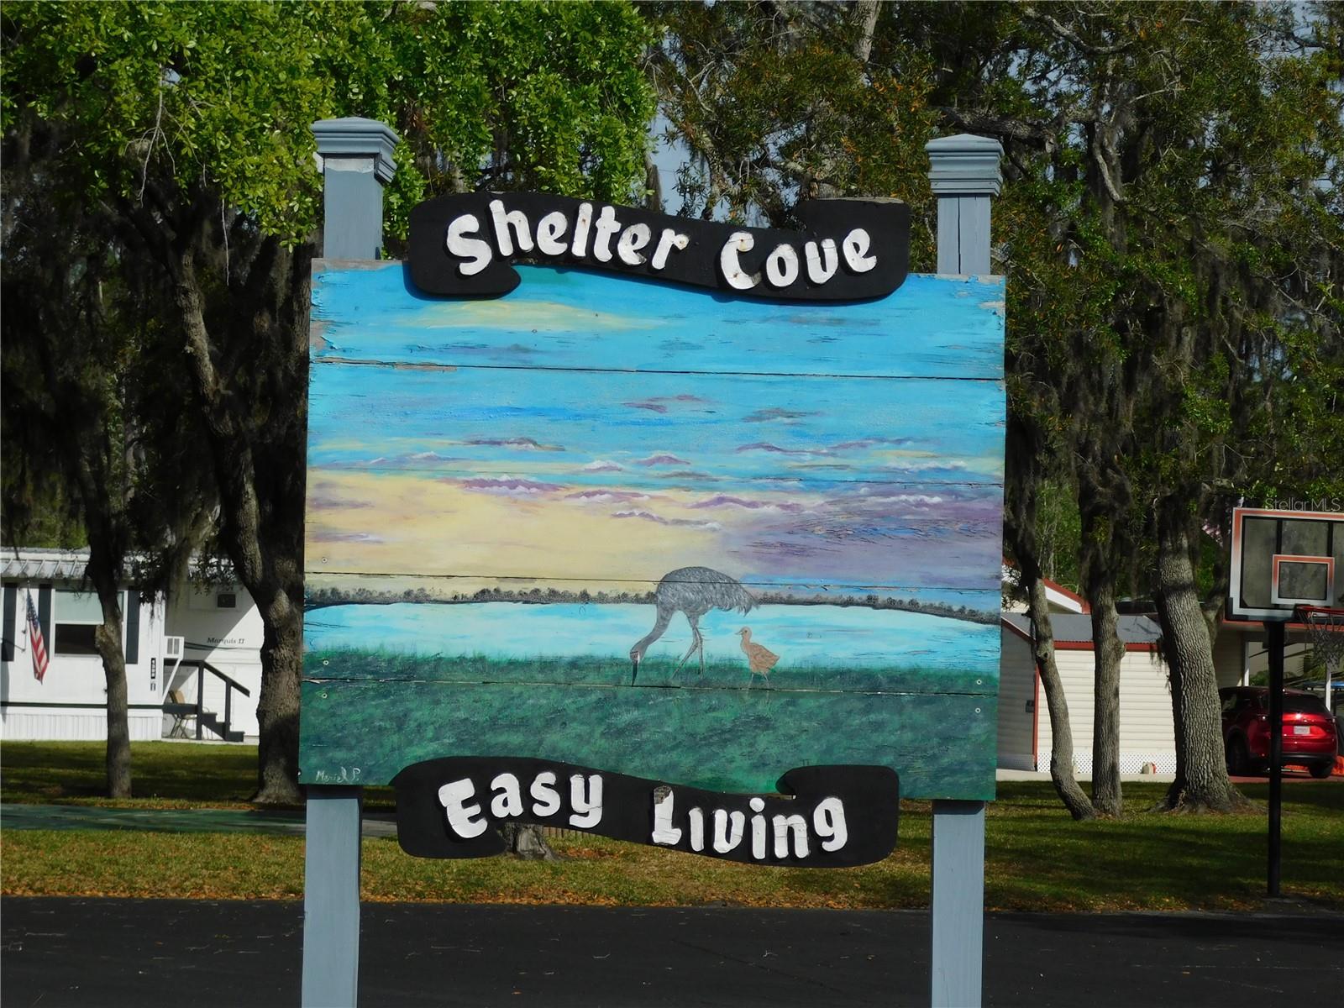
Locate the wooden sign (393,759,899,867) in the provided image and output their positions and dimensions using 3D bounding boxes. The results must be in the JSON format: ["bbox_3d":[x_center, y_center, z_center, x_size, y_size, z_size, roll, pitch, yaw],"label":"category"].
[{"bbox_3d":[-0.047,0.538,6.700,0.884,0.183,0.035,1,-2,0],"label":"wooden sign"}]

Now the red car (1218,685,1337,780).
[{"bbox_3d":[10.847,4.258,72.000,1.840,1.670,4.550,2,-3,-16],"label":"red car"}]

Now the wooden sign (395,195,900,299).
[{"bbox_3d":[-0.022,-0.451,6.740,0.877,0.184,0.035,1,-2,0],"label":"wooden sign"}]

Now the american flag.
[{"bbox_3d":[-11.734,2.473,71.000,0.410,1.680,0.350,1,-2,0],"label":"american flag"}]

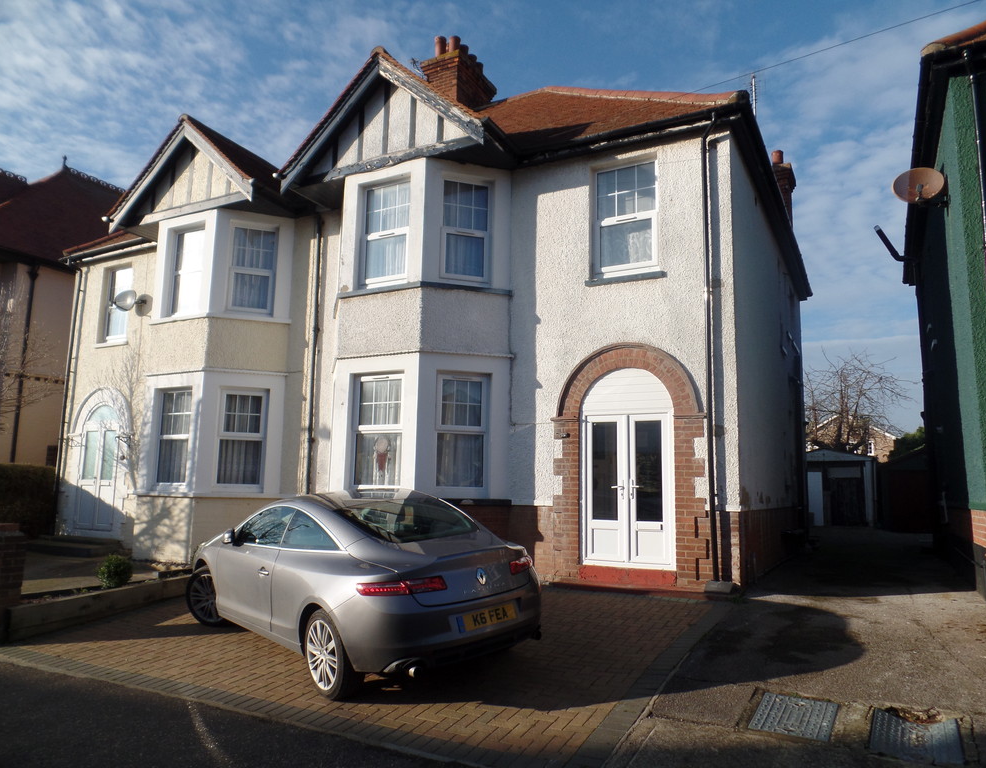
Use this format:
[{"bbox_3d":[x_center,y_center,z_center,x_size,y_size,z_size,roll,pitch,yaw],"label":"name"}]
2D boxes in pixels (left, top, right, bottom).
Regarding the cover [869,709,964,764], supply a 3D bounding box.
[{"bbox_3d":[2.583,2.158,4.158,0.455,0.050,0.630,-3,-3,31],"label":"cover"}]

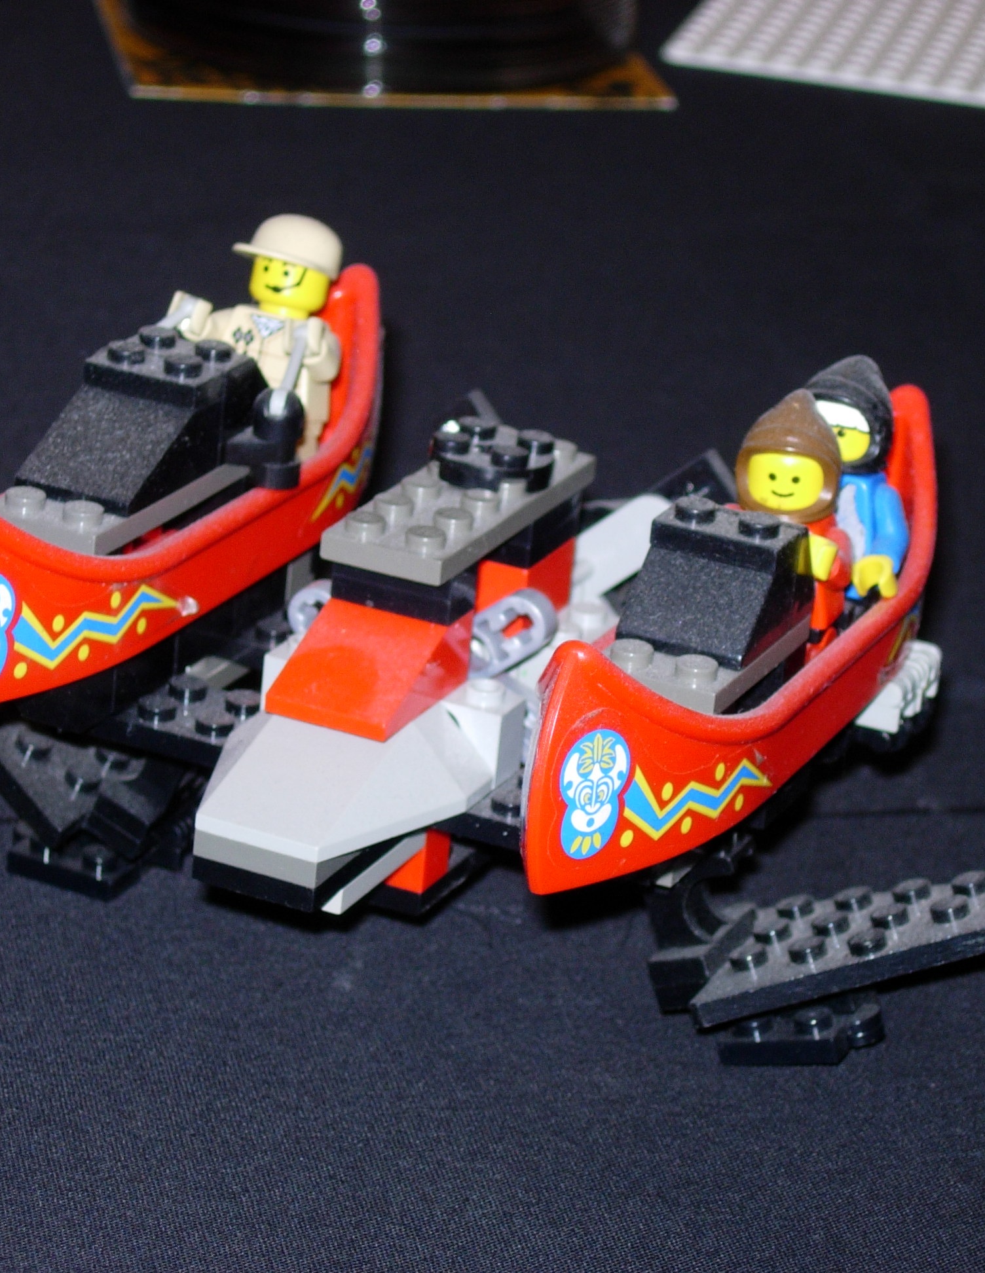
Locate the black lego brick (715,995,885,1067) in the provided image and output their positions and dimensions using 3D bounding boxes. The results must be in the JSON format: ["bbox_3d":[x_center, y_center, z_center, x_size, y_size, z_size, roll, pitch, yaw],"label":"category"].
[{"bbox_3d":[0.039,0.048,0.557,0.020,0.005,0.011,-4,19,31],"label":"black lego brick"}]

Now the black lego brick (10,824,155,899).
[{"bbox_3d":[-0.058,0.031,0.623,0.016,0.005,0.009,15,25,23],"label":"black lego brick"}]

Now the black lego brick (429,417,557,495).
[{"bbox_3d":[0.000,-0.022,0.566,0.016,0.005,0.016,14,23,20],"label":"black lego brick"}]

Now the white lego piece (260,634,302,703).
[{"bbox_3d":[-0.023,0.006,0.558,0.008,0.011,0.008,14,23,20],"label":"white lego piece"}]

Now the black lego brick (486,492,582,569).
[{"bbox_3d":[0.001,-0.016,0.572,0.016,0.007,0.016,14,23,20],"label":"black lego brick"}]

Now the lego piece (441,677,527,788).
[{"bbox_3d":[-0.001,0.011,0.550,0.008,0.011,0.008,14,23,20],"label":"lego piece"}]

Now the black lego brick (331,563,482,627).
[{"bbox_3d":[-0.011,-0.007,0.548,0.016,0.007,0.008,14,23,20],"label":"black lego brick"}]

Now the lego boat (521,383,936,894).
[{"bbox_3d":[0.030,-0.002,0.543,0.027,0.031,0.129,14,23,20],"label":"lego boat"}]

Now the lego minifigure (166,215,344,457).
[{"bbox_3d":[-0.030,-0.035,0.598,0.024,0.043,0.021,14,23,20],"label":"lego minifigure"}]

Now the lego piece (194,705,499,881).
[{"bbox_3d":[-0.021,0.016,0.538,0.032,0.011,0.032,14,23,20],"label":"lego piece"}]

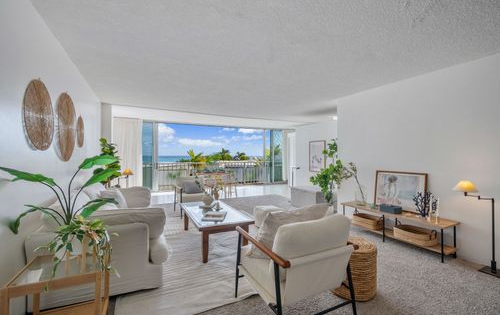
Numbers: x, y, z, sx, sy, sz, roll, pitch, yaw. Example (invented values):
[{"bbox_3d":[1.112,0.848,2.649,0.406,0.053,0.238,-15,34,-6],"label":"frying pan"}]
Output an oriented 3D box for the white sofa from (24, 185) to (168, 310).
[{"bbox_3d":[-1.739,0.820,2.966,1.020,0.880,2.050,0,0,-26],"label":"white sofa"}]

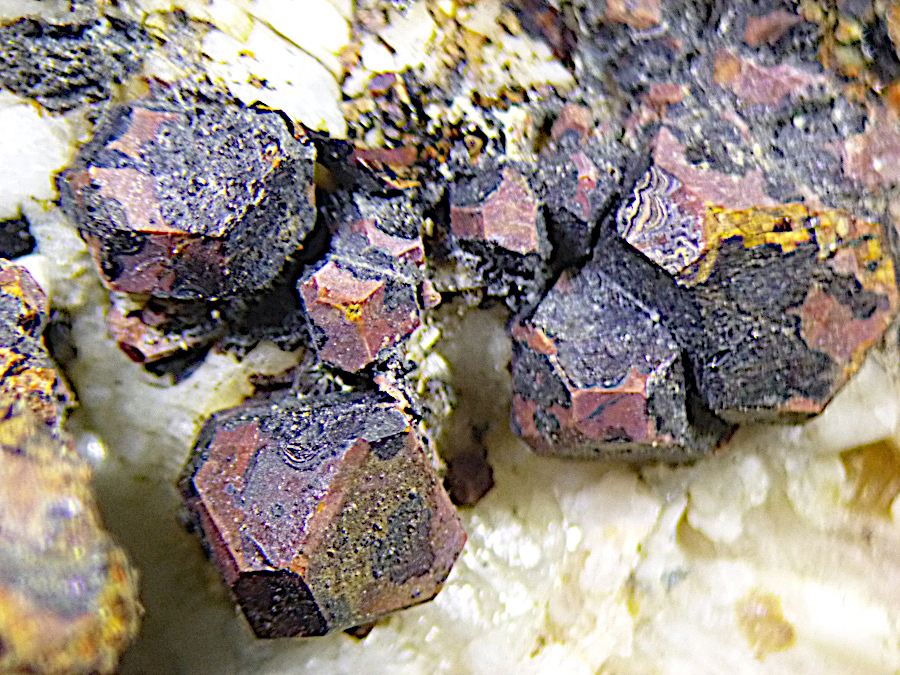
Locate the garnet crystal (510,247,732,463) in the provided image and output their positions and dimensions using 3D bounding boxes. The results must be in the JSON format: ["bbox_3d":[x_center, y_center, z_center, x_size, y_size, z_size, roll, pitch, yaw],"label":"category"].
[{"bbox_3d":[0.010,0.001,0.150,0.012,0.010,0.011,0,50,0],"label":"garnet crystal"}]

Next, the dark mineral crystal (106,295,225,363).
[{"bbox_3d":[-0.017,-0.001,0.153,0.007,0.004,0.005,0,50,0],"label":"dark mineral crystal"}]

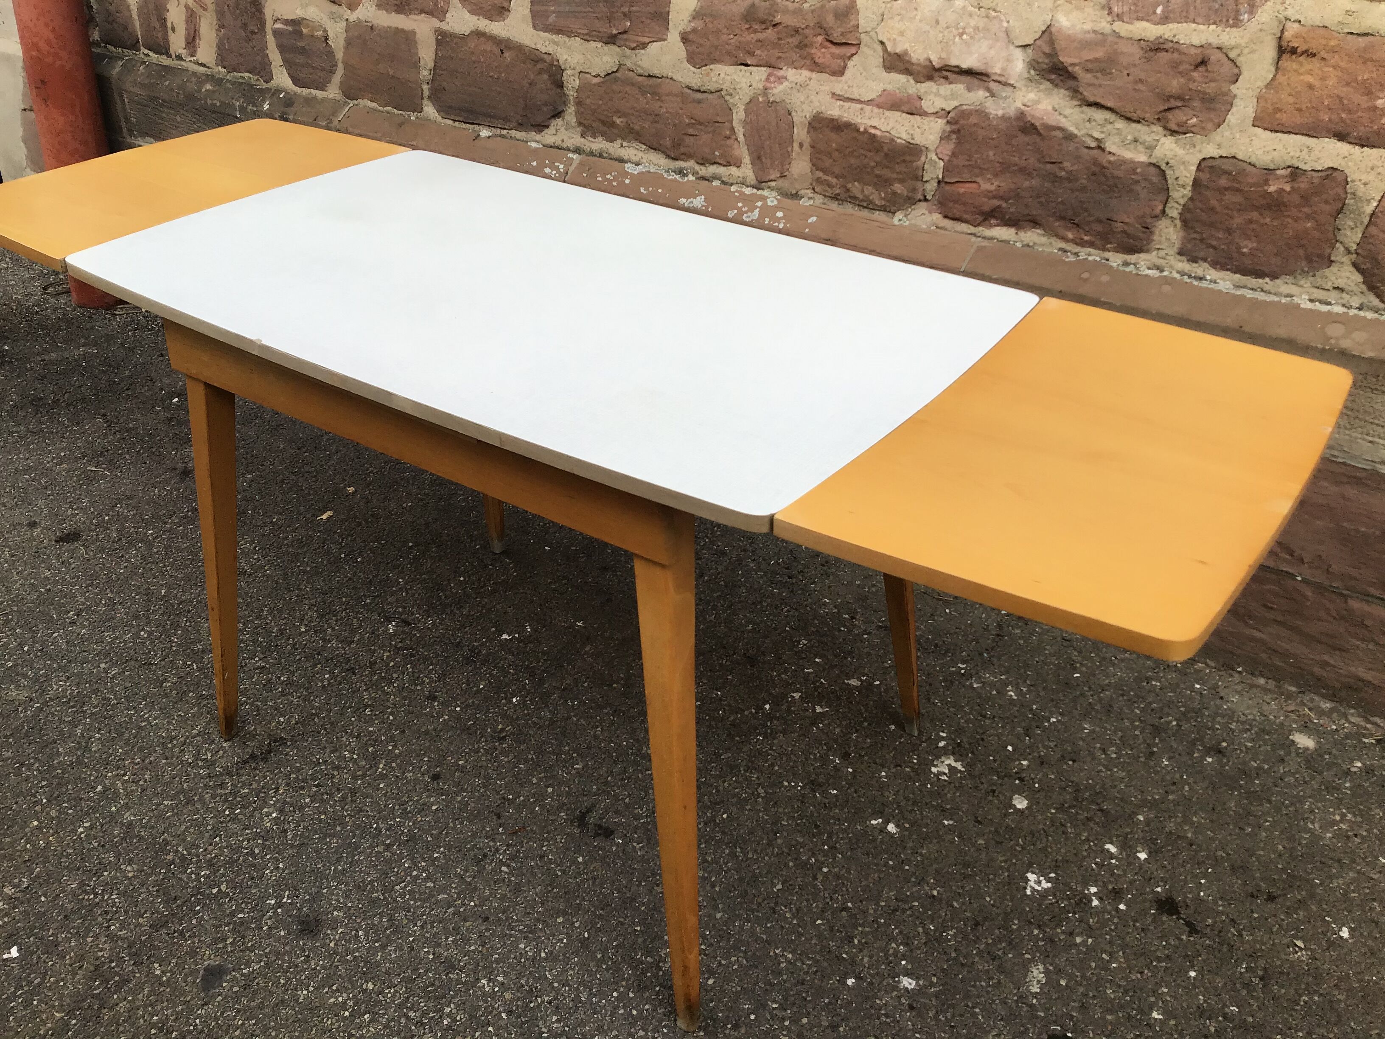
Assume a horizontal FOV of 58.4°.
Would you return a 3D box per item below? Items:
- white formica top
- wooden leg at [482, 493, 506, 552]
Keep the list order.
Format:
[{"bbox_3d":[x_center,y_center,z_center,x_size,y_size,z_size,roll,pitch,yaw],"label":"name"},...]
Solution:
[{"bbox_3d":[-0.199,-0.292,1.561,1.103,0.020,0.650,21,37,29],"label":"white formica top"},{"bbox_3d":[-0.359,-0.195,2.183,0.050,0.697,0.050,27,46,24],"label":"wooden leg"}]

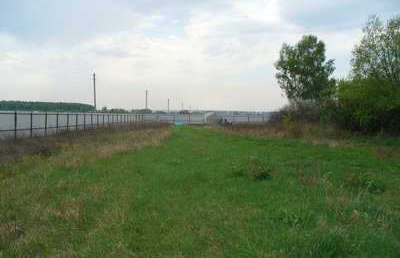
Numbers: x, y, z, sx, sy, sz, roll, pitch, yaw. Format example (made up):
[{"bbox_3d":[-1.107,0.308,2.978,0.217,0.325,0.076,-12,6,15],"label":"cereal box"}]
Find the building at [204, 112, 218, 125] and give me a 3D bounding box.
[{"bbox_3d":[2.250,-1.980,82.000,2.100,2.700,2.600,-1,2,-23],"label":"building"}]

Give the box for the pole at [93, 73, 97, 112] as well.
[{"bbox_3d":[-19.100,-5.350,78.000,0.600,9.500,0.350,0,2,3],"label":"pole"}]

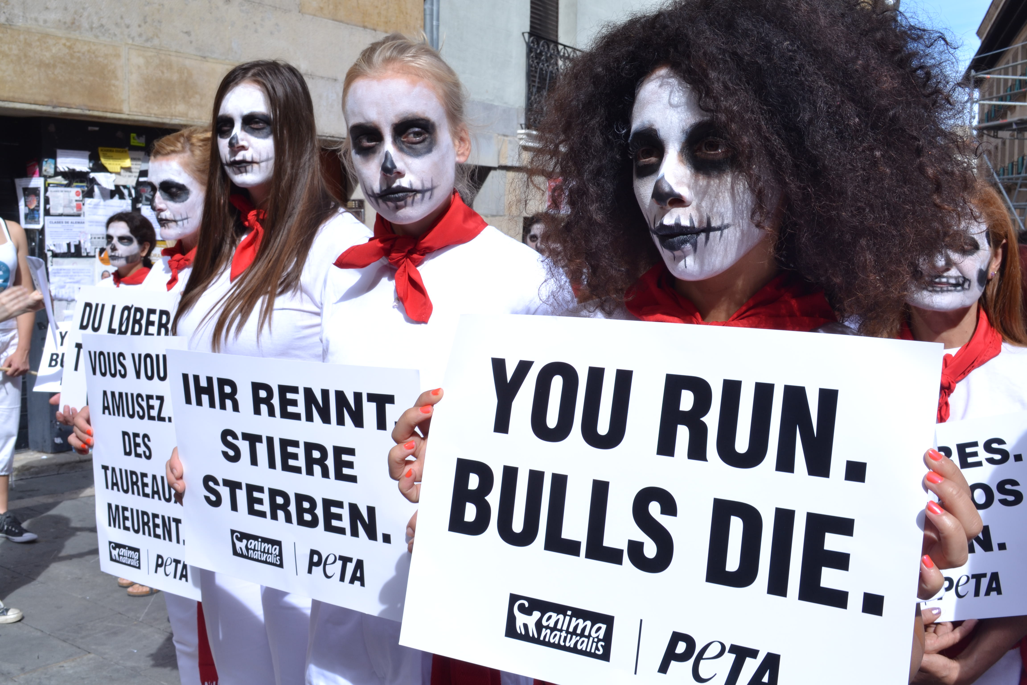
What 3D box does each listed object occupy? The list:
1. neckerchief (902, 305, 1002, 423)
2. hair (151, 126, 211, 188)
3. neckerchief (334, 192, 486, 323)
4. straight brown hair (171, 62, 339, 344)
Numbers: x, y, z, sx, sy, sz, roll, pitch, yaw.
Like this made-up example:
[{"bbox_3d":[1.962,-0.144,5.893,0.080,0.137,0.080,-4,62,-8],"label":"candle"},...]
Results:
[{"bbox_3d":[0.750,0.040,1.770,0.185,0.200,0.160,3,7,21],"label":"neckerchief"},{"bbox_3d":[-0.715,-0.385,2.340,0.180,0.220,0.220,5,9,40],"label":"hair"},{"bbox_3d":[-0.131,-0.106,1.300,0.180,0.165,0.160,4,8,29],"label":"neckerchief"},{"bbox_3d":[-0.452,-0.243,1.810,0.260,0.480,0.250,4,8,31],"label":"straight brown hair"}]

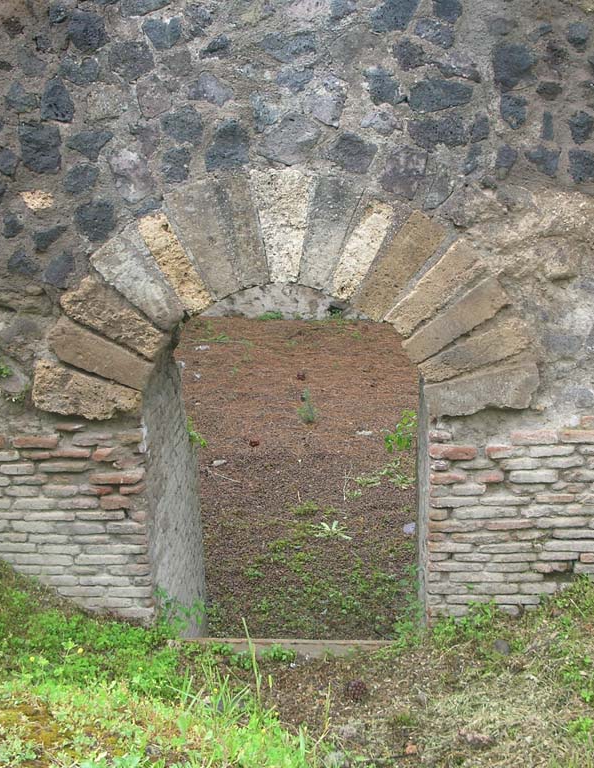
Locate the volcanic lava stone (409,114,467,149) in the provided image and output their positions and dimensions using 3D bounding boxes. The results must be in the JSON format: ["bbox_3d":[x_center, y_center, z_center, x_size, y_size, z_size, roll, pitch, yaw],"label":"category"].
[{"bbox_3d":[0.616,-1.098,4.504,0.249,0.142,0.160,-1,12,0],"label":"volcanic lava stone"}]

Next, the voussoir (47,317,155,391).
[{"bbox_3d":[-0.899,-0.152,4.920,0.510,0.198,0.300,23,10,1],"label":"voussoir"}]

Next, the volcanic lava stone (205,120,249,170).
[{"bbox_3d":[-0.303,-1.041,4.520,0.189,0.210,0.169,-1,12,0],"label":"volcanic lava stone"}]

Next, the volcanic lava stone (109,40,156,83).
[{"bbox_3d":[-0.727,-1.436,4.643,0.216,0.179,0.148,-1,9,5],"label":"volcanic lava stone"}]

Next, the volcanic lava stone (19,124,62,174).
[{"bbox_3d":[-1.120,-1.024,4.522,0.181,0.210,0.166,-1,12,0],"label":"volcanic lava stone"}]

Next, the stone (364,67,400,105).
[{"bbox_3d":[0.377,-1.332,4.622,0.160,0.169,0.120,0,7,0],"label":"stone"}]

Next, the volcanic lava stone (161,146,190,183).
[{"bbox_3d":[-0.526,-0.958,4.517,0.130,0.152,0.119,-1,12,0],"label":"volcanic lava stone"}]

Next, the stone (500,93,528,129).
[{"bbox_3d":[0.971,-1.220,4.635,0.120,0.160,0.090,0,7,0],"label":"stone"}]

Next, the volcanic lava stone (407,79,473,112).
[{"bbox_3d":[0.620,-1.247,4.476,0.281,0.140,0.169,-1,12,0],"label":"volcanic lava stone"}]

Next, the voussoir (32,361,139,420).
[{"bbox_3d":[-0.966,0.041,4.789,0.503,0.242,0.280,10,12,-2],"label":"voussoir"}]

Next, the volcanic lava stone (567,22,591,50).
[{"bbox_3d":[1.220,-1.503,4.508,0.093,0.125,0.081,-1,9,5],"label":"volcanic lava stone"}]

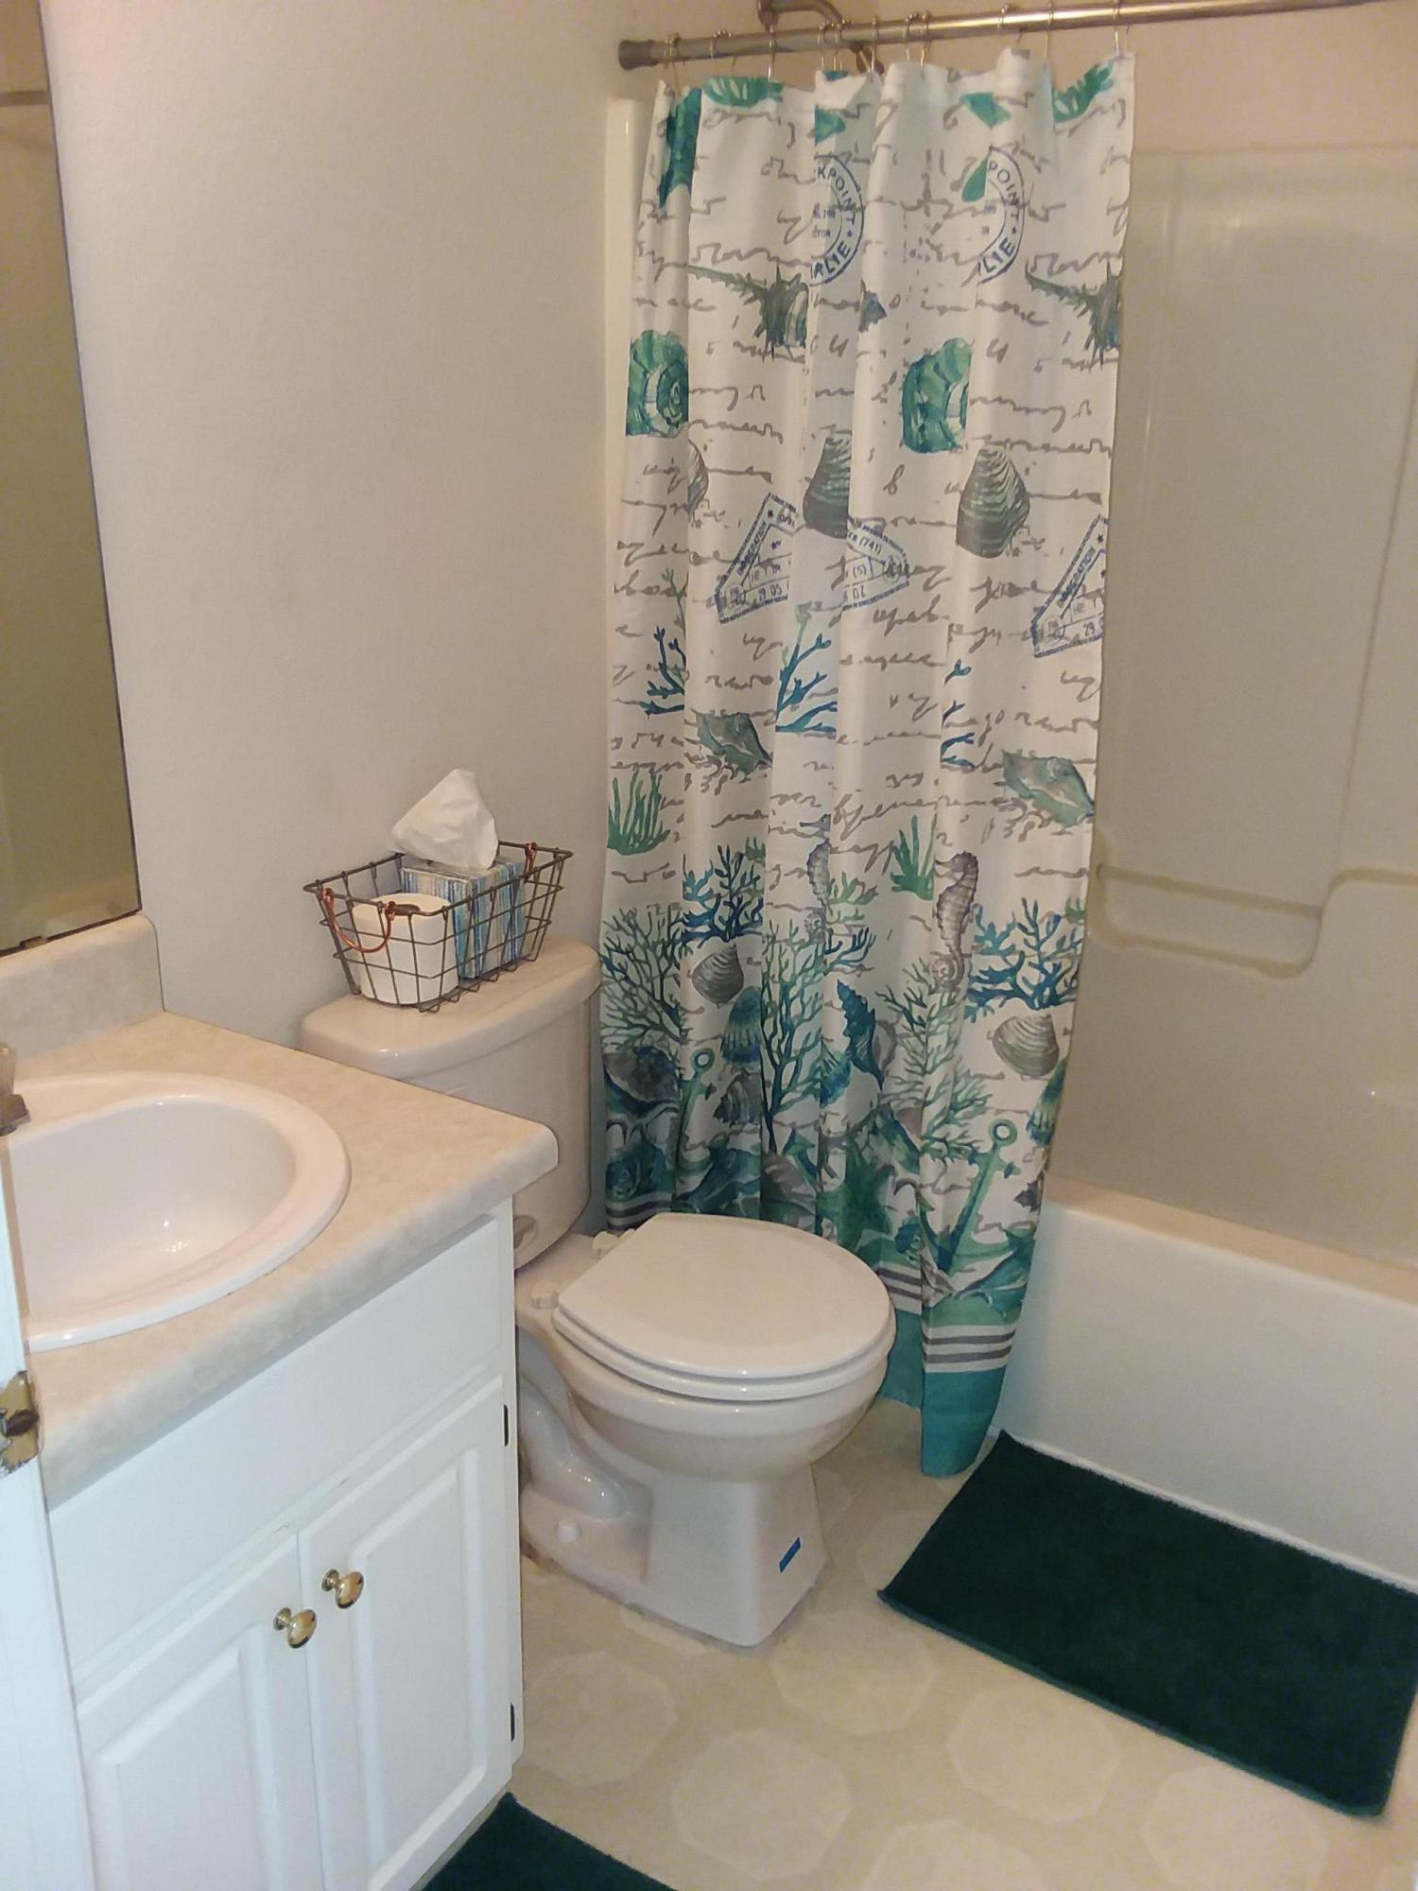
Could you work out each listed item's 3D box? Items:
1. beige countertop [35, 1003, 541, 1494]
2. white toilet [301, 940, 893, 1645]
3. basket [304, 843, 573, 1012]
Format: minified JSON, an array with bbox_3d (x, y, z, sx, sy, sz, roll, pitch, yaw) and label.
[{"bbox_3d":[-0.537,0.223,1.359,0.553,0.042,0.608,13,22,29],"label":"beige countertop"},{"bbox_3d":[-0.109,0.453,2.035,0.688,0.743,0.455,13,22,29],"label":"white toilet"},{"bbox_3d":[-0.337,-0.027,2.027,0.195,0.145,0.298,12,22,27],"label":"basket"}]

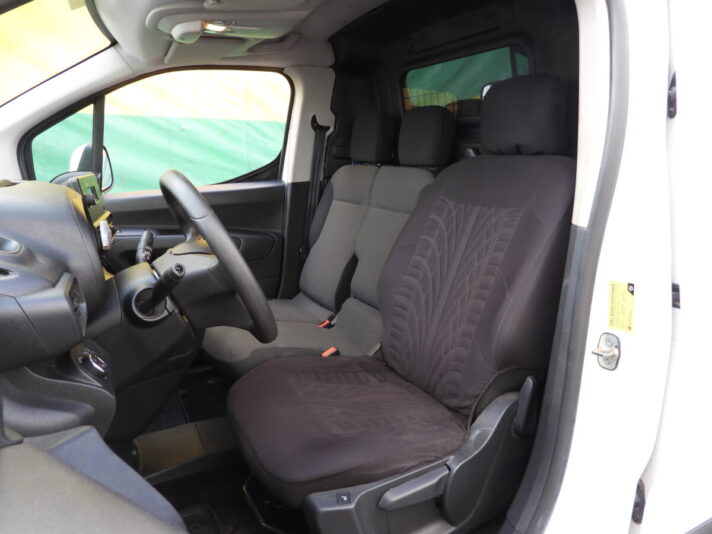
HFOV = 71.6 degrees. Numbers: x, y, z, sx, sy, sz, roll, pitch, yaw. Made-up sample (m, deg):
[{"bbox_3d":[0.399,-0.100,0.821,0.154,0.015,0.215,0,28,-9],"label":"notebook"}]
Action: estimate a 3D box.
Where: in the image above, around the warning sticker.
[{"bbox_3d":[0.474,0.071,0.880,0.041,0.088,0.003,2,12,32],"label":"warning sticker"}]

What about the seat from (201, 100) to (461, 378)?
[{"bbox_3d":[-0.164,-0.049,1.740,0.880,1.005,0.750,-7,15,-28],"label":"seat"}]

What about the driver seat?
[{"bbox_3d":[0.147,0.070,1.181,0.850,1.045,0.530,-7,15,-28],"label":"driver seat"}]

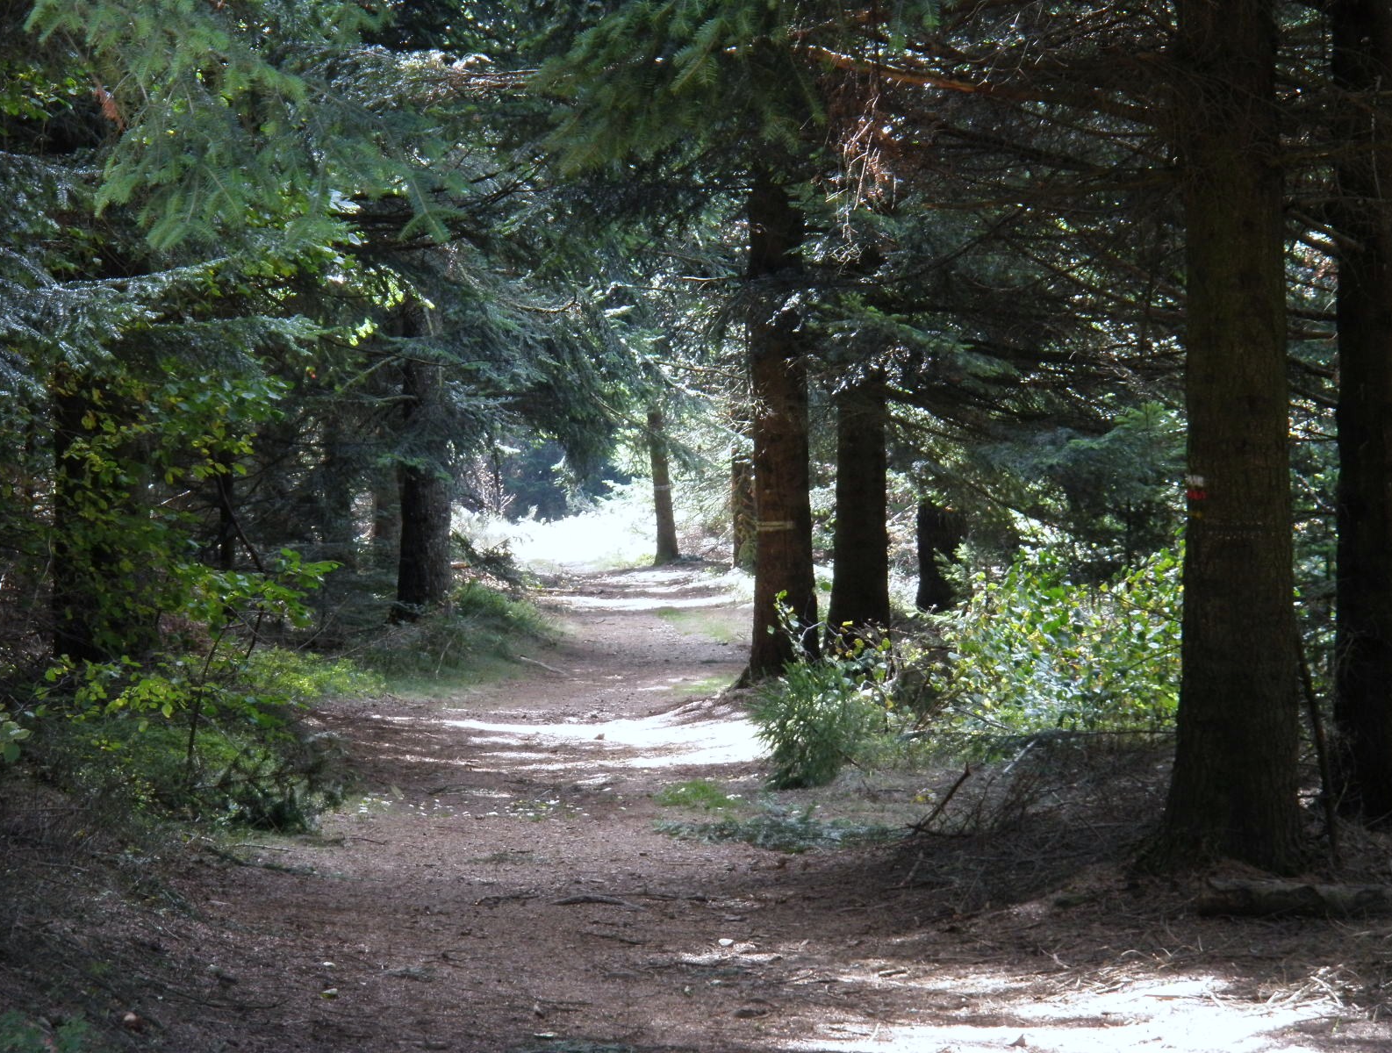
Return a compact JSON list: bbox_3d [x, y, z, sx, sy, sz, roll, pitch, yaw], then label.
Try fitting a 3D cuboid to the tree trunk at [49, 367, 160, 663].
[{"bbox_3d":[-3.449,-0.067,28.500,0.590,1.720,0.560,0,0,0],"label":"tree trunk"}]

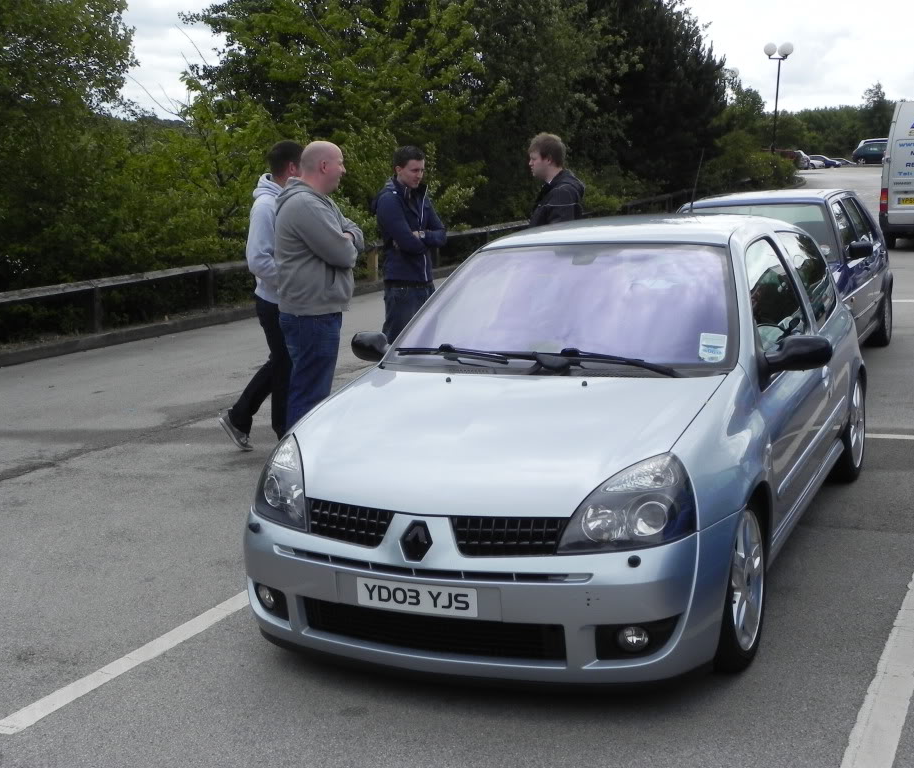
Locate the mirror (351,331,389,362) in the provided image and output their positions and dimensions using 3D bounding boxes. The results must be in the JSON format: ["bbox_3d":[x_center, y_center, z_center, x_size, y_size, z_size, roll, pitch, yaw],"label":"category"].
[{"bbox_3d":[-0.323,-0.151,4.892,0.210,0.140,0.135,1,10,25],"label":"mirror"}]

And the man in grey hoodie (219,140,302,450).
[{"bbox_3d":[-1.071,-0.476,6.966,0.560,1.810,0.460,-5,11,-23],"label":"man in grey hoodie"}]

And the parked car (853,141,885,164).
[{"bbox_3d":[26.389,-14.125,74.000,4.300,1.520,1.750,-4,11,-17],"label":"parked car"}]

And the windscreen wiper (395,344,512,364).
[{"bbox_3d":[-0.025,-0.110,4.489,0.500,0.050,0.060,8,14,31],"label":"windscreen wiper"}]

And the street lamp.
[{"bbox_3d":[13.498,-11.690,51.000,1.250,5.300,1.200,-1,11,0],"label":"street lamp"}]

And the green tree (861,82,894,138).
[{"bbox_3d":[36.492,-23.073,105.000,3.400,6.200,3.400,-2,10,0],"label":"green tree"}]

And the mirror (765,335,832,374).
[{"bbox_3d":[1.165,-0.108,4.136,0.220,0.125,0.140,2,10,26],"label":"mirror"}]

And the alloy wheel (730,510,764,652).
[{"bbox_3d":[0.825,0.607,3.779,0.190,0.440,0.440,1,10,25],"label":"alloy wheel"}]

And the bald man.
[{"bbox_3d":[-0.763,-0.428,6.634,0.480,1.770,0.580,-5,10,-17],"label":"bald man"}]

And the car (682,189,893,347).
[{"bbox_3d":[2.457,-0.830,9.675,1.680,1.400,4.000,2,10,26],"label":"car"}]

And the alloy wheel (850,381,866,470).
[{"bbox_3d":[1.879,0.192,5.992,0.190,0.440,0.440,1,10,25],"label":"alloy wheel"}]

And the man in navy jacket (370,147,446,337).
[{"bbox_3d":[-0.278,-0.543,7.403,0.380,1.780,0.520,7,13,36],"label":"man in navy jacket"}]

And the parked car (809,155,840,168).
[{"bbox_3d":[33.476,-20.501,112.000,4.100,1.440,1.720,3,10,24],"label":"parked car"}]

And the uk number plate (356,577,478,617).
[{"bbox_3d":[-0.112,0.604,3.429,0.380,0.084,0.012,2,16,26],"label":"uk number plate"}]

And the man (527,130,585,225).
[{"bbox_3d":[0.613,-0.631,7.396,0.380,1.770,0.530,-4,10,-12],"label":"man"}]

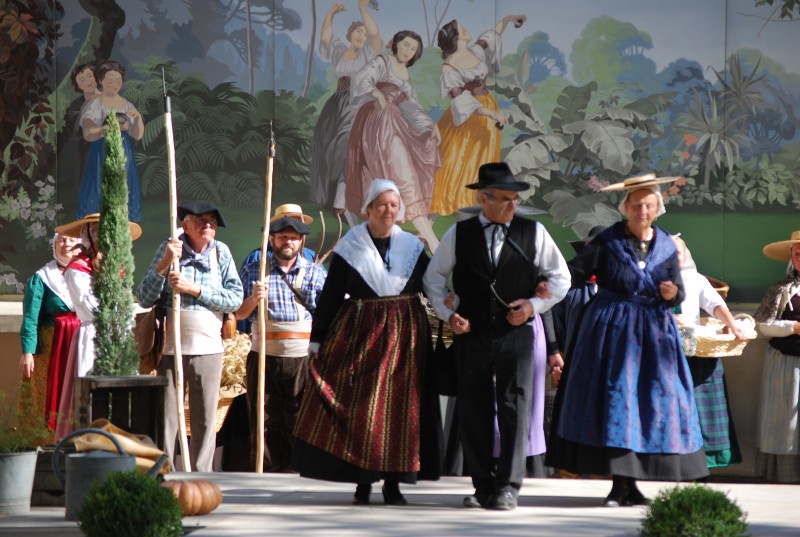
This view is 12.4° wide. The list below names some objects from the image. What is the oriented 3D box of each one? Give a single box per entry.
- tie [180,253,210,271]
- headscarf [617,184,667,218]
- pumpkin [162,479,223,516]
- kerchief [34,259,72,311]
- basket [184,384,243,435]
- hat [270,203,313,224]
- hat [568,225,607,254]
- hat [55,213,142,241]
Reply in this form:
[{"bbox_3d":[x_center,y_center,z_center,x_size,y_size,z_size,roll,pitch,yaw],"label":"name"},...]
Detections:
[{"bbox_3d":[-1.196,-0.041,21.550,0.175,0.105,0.050,2,-6,-5],"label":"tie"},{"bbox_3d":[1.236,-0.352,18.720,0.240,0.180,0.230,-3,3,-1],"label":"headscarf"},{"bbox_3d":[-1.008,1.118,17.900,0.300,0.175,0.290,0,0,0],"label":"pumpkin"},{"bbox_3d":[-1.999,0.100,21.700,0.380,0.300,0.270,0,0,-24],"label":"kerchief"},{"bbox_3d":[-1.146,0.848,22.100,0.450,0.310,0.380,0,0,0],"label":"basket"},{"bbox_3d":[-0.677,-0.332,22.400,0.300,0.115,0.320,0,0,-6],"label":"hat"},{"bbox_3d":[1.157,-0.168,21.300,0.380,0.150,0.380,0,0,0],"label":"hat"},{"bbox_3d":[-1.756,-0.242,21.400,0.500,0.130,0.490,3,3,0],"label":"hat"}]

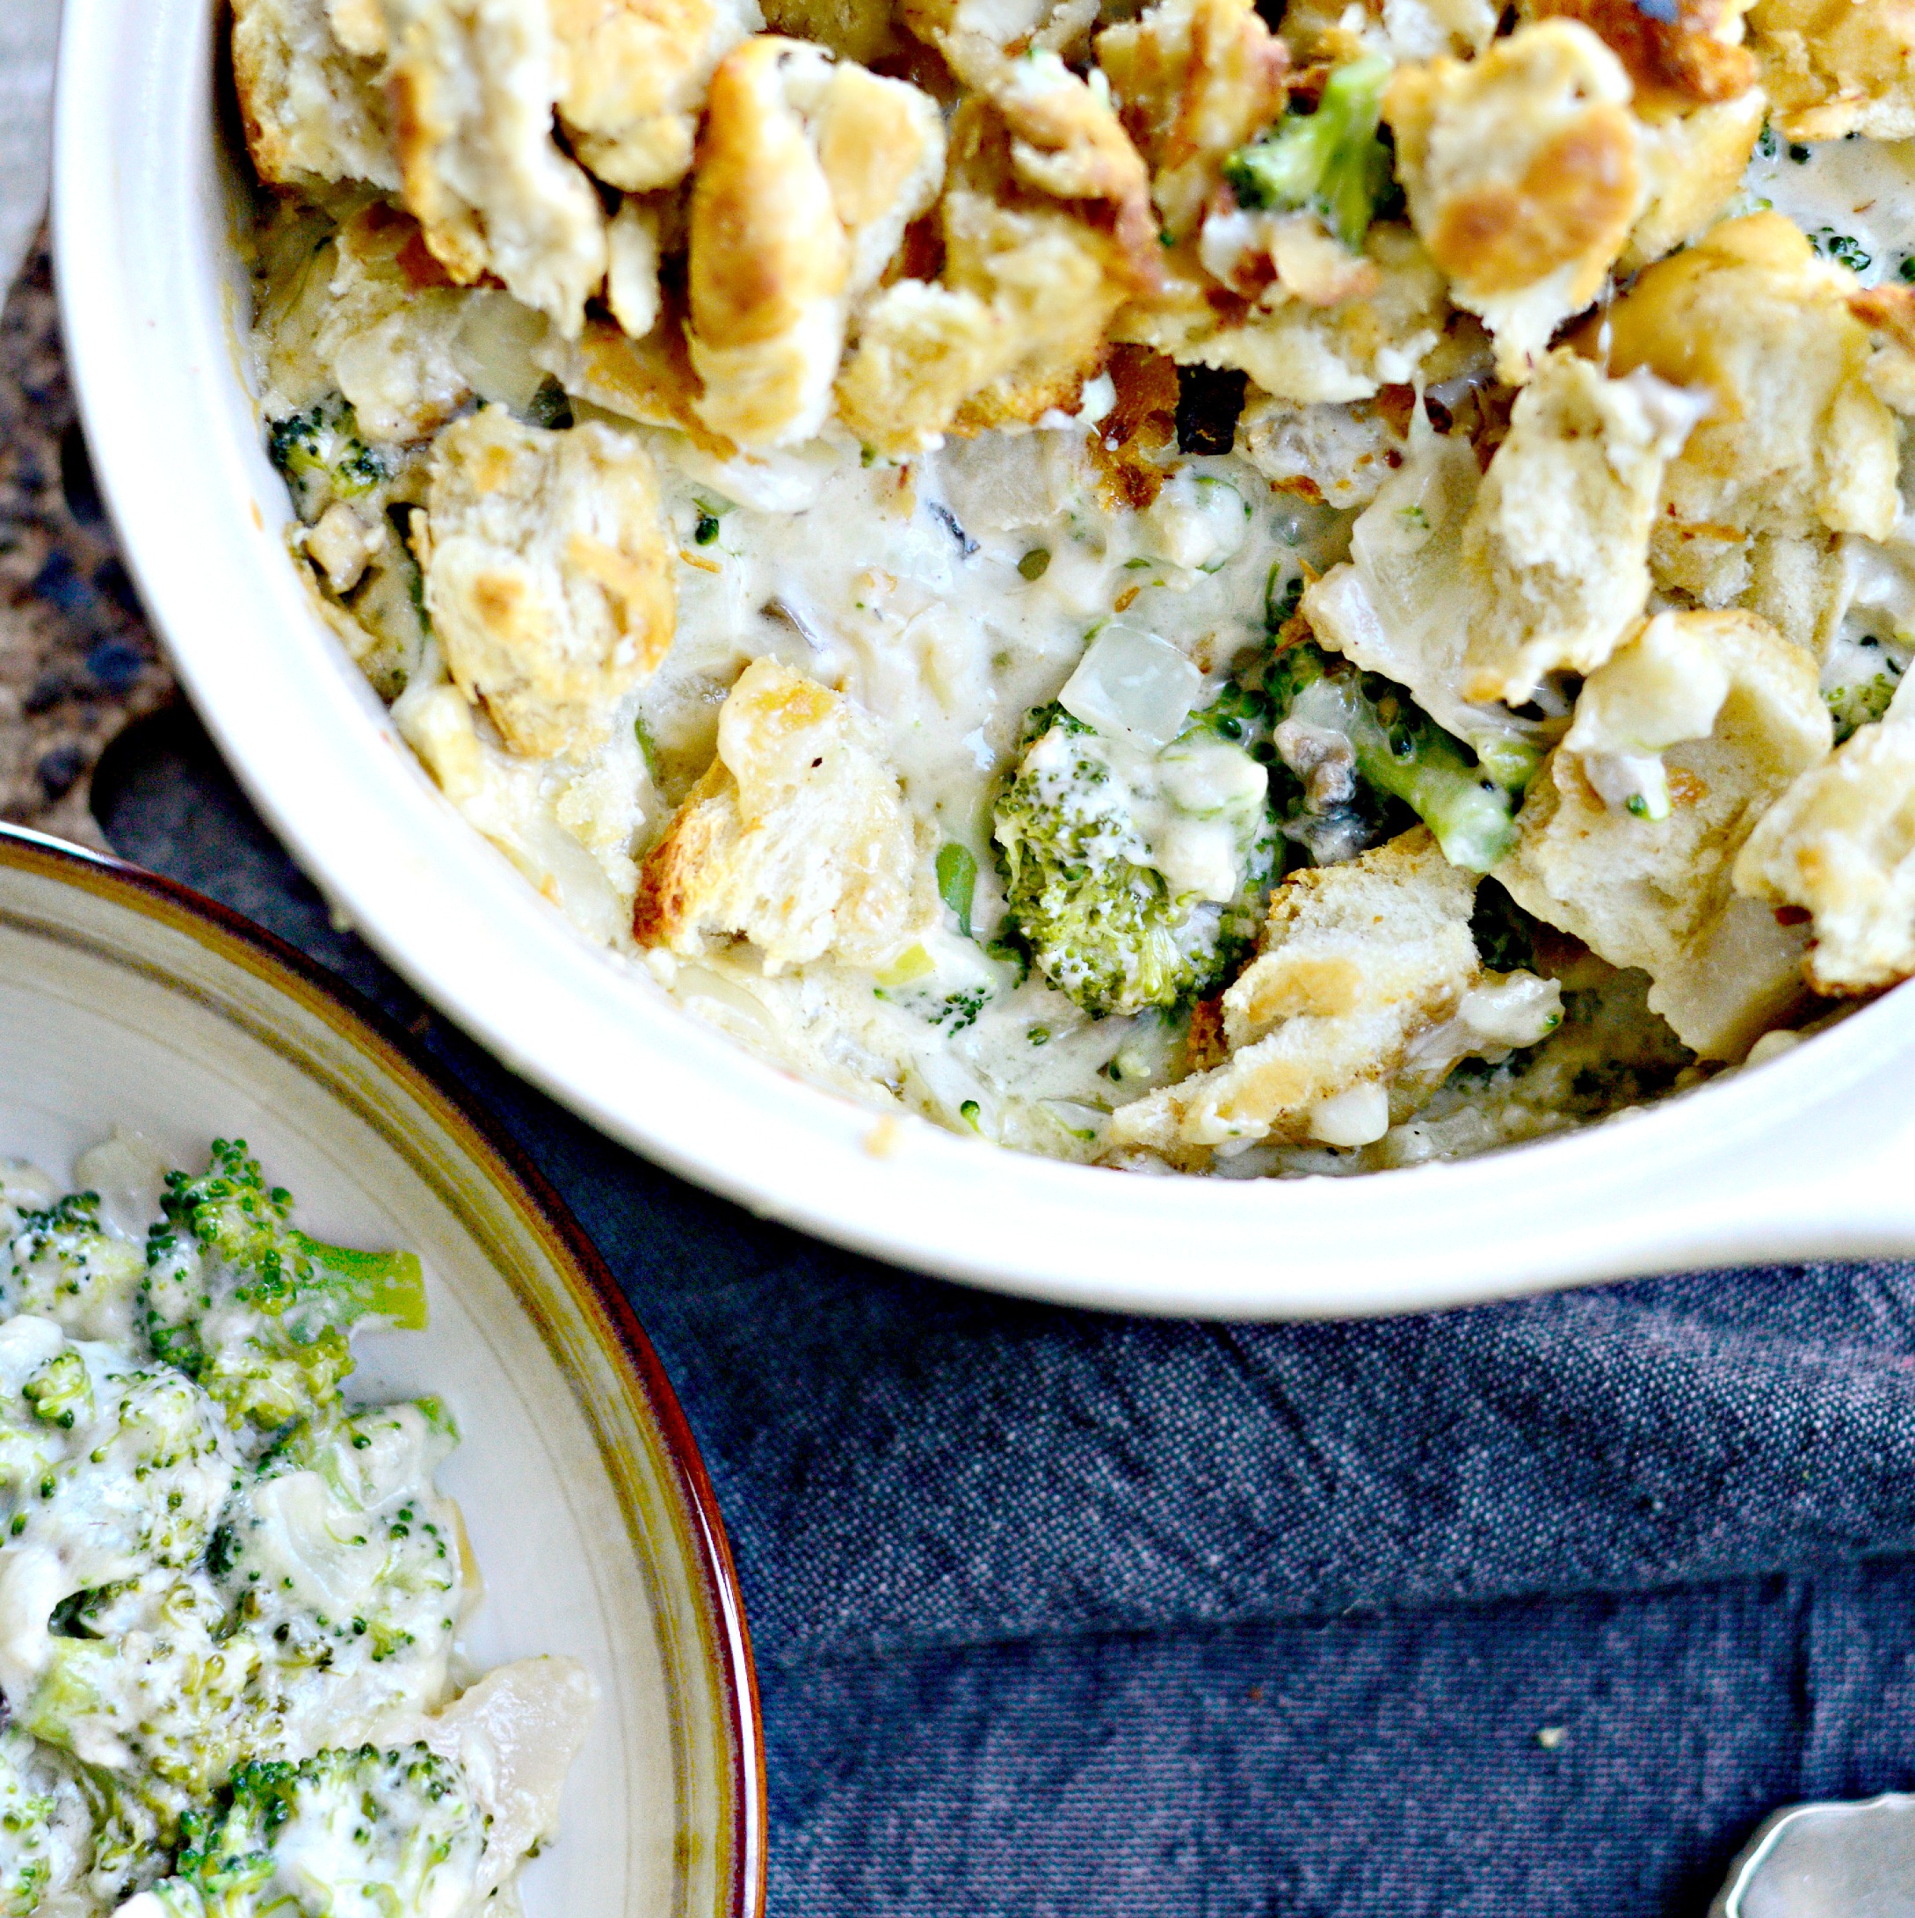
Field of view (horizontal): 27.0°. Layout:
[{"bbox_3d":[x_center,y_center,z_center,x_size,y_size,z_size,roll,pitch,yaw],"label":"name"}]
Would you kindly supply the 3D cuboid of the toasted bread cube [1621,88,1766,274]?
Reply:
[{"bbox_3d":[0.084,-0.090,0.464,0.018,0.019,0.024,34,78,8],"label":"toasted bread cube"}]

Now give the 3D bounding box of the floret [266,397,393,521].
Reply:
[{"bbox_3d":[-0.074,-0.059,0.472,0.016,0.014,0.015,0,76,0],"label":"floret"}]

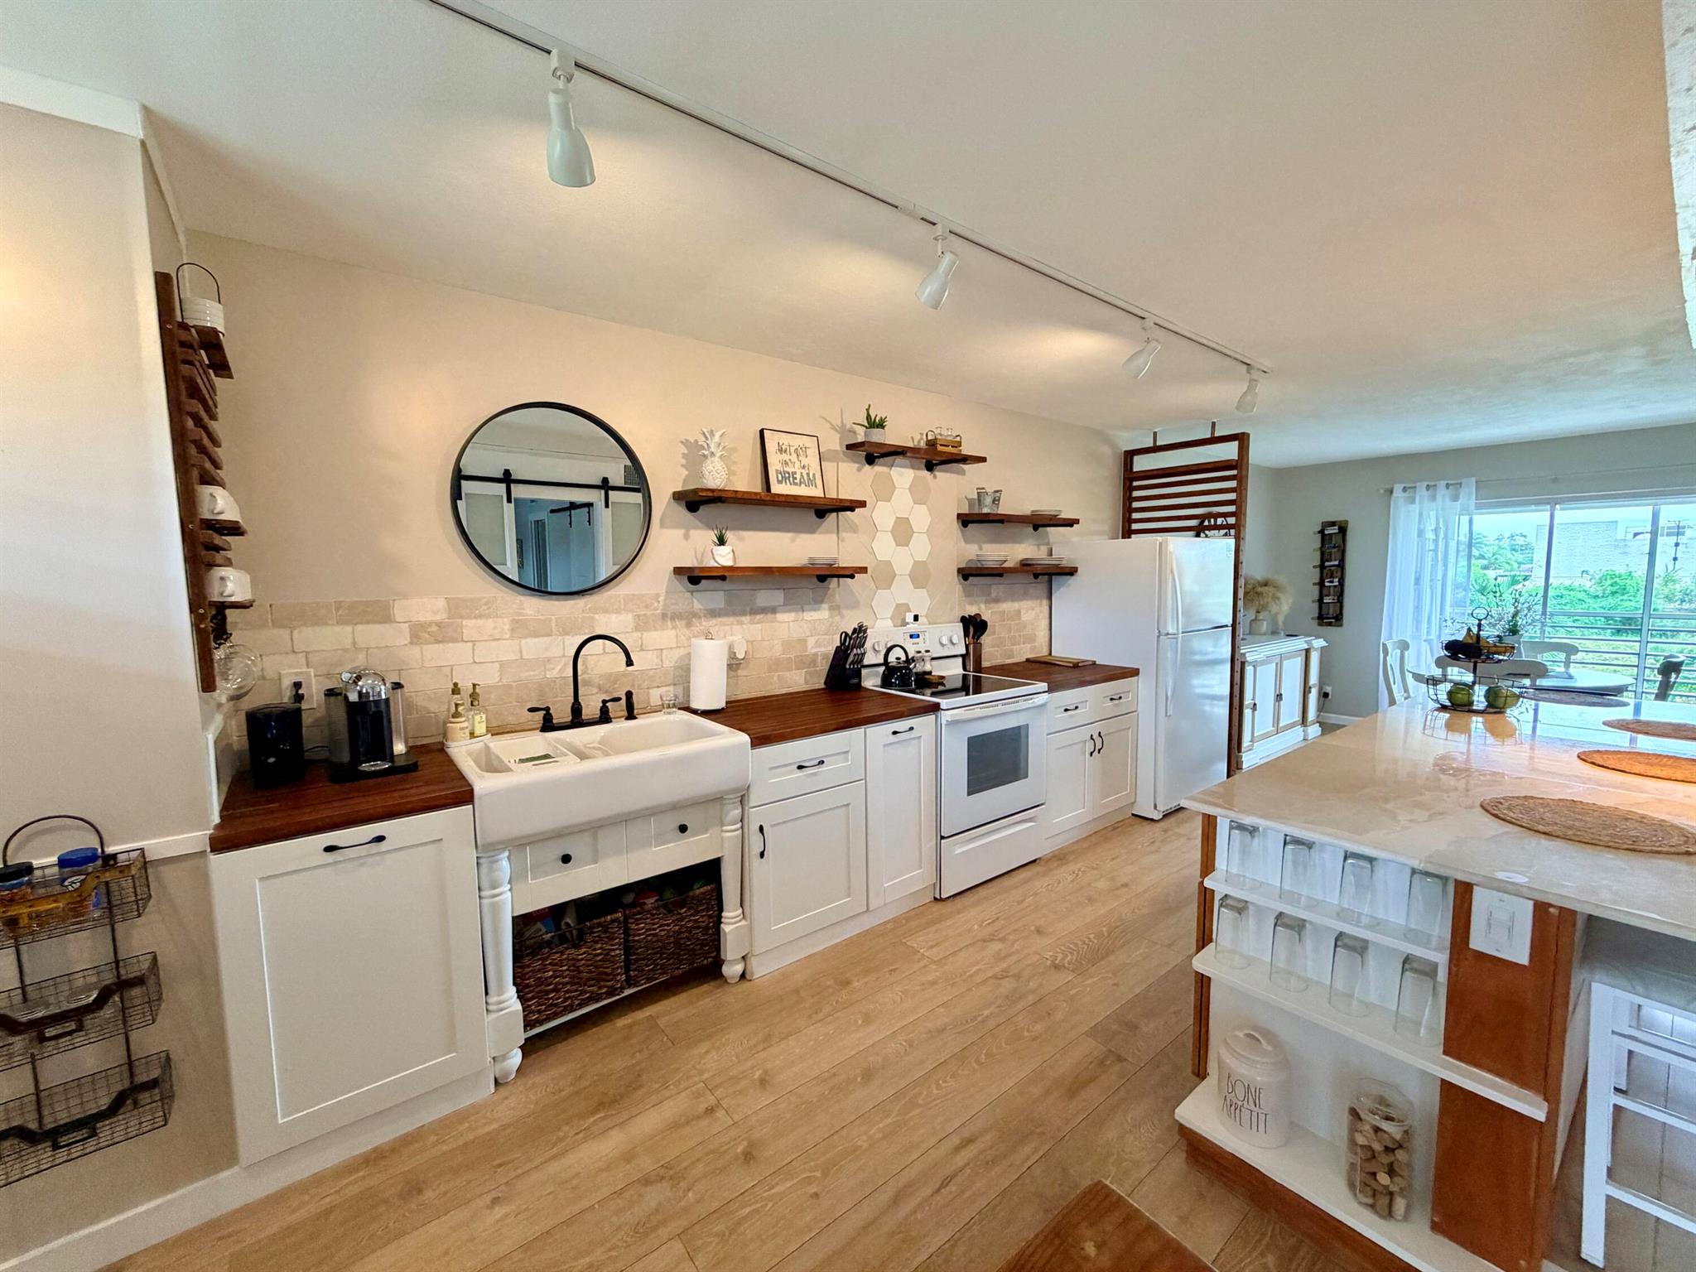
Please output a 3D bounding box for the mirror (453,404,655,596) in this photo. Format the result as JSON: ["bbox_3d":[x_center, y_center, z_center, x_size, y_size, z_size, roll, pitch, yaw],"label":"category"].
[{"bbox_3d":[-1.101,-0.514,2.613,0.722,0.720,0.032,-5,6,-38],"label":"mirror"}]

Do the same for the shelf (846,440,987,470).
[{"bbox_3d":[0.384,-0.939,3.654,0.890,0.083,0.190,-5,6,-38],"label":"shelf"}]

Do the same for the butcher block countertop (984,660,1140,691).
[{"bbox_3d":[1.188,0.217,4.060,0.905,0.045,0.660,-5,7,-38],"label":"butcher block countertop"}]

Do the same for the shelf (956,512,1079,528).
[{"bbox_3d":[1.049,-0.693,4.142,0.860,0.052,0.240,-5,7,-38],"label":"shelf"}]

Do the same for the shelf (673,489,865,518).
[{"bbox_3d":[-0.327,-0.590,3.102,0.880,0.080,0.215,-5,6,-38],"label":"shelf"}]

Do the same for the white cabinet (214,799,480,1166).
[{"bbox_3d":[-1.449,0.875,2.036,0.542,0.821,0.645,-5,7,-38],"label":"white cabinet"}]

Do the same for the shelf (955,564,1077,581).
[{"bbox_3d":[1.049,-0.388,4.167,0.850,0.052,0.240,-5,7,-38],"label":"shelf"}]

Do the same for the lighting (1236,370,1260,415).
[{"bbox_3d":[1.894,-1.161,3.256,0.110,0.200,0.085,3,6,34],"label":"lighting"}]

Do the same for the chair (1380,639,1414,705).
[{"bbox_3d":[4.173,0.524,4.863,0.470,0.935,0.530,-4,6,-34],"label":"chair"}]

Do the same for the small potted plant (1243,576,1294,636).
[{"bbox_3d":[3.687,-0.263,6.050,0.420,0.530,0.380,-5,7,-38],"label":"small potted plant"}]

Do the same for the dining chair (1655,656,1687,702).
[{"bbox_3d":[4.475,0.580,4.043,0.460,0.925,0.520,-4,6,-34],"label":"dining chair"}]

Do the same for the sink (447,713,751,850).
[{"bbox_3d":[-0.879,0.462,2.429,0.886,0.195,0.635,-5,7,-38],"label":"sink"}]

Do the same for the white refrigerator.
[{"bbox_3d":[1.849,0.222,4.352,0.740,1.641,0.790,-5,7,-39],"label":"white refrigerator"}]

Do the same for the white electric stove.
[{"bbox_3d":[0.544,0.573,3.543,0.760,1.205,0.690,-5,6,-38],"label":"white electric stove"}]

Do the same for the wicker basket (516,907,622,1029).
[{"bbox_3d":[-0.980,1.038,2.304,0.330,0.275,0.350,-5,6,-38],"label":"wicker basket"}]

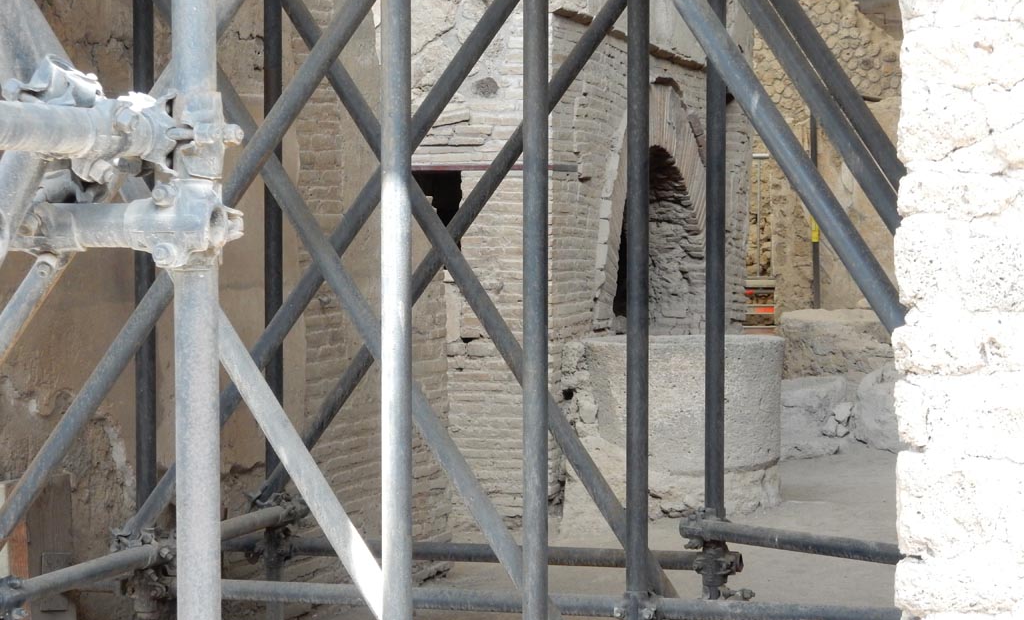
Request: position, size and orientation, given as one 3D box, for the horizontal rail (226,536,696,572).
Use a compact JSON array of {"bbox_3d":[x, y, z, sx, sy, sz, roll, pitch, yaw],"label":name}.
[{"bbox_3d":[-0.142,0.641,6.575,1.455,0.049,0.049,0,2,20],"label":"horizontal rail"}]

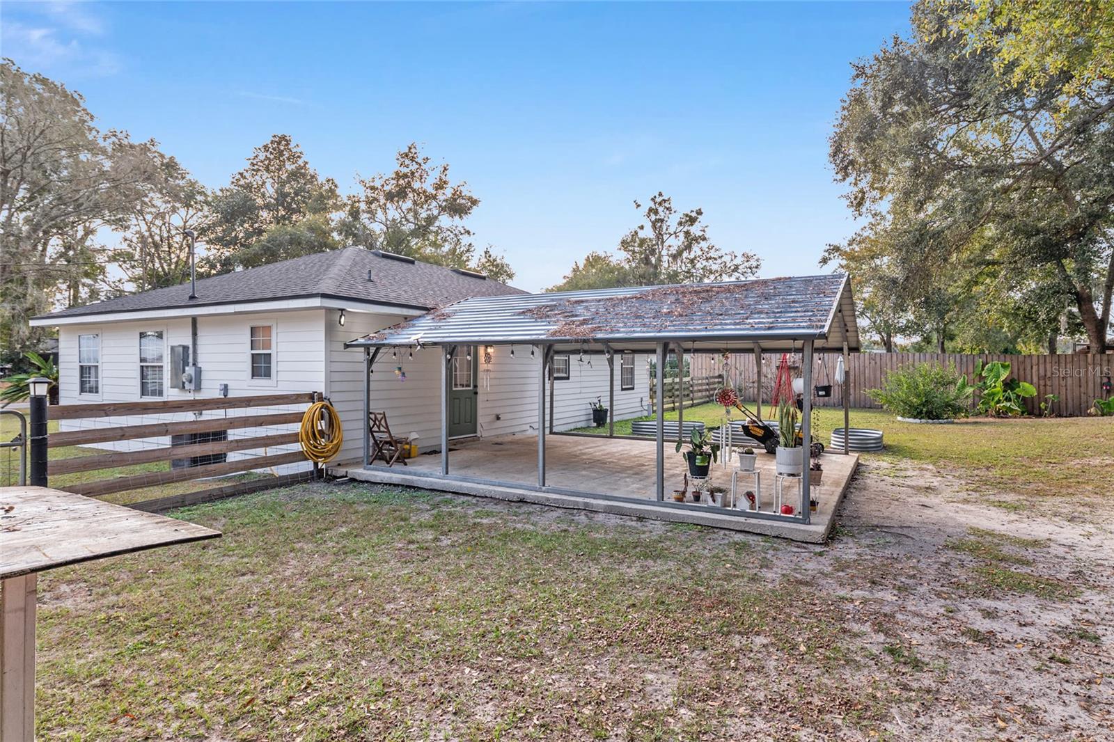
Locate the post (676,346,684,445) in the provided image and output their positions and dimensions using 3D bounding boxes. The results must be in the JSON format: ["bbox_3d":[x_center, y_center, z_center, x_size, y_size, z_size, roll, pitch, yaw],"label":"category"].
[{"bbox_3d":[2.528,0.471,12.023,0.070,1.939,0.070,0,0,30],"label":"post"}]

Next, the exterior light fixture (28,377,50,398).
[{"bbox_3d":[-5.200,0.169,5.900,0.150,0.200,0.150,0,0,31],"label":"exterior light fixture"}]

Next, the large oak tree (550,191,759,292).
[{"bbox_3d":[6.274,-4.950,38.000,13.500,13.100,12.500,0,0,0],"label":"large oak tree"}]

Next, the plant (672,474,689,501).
[{"bbox_3d":[1.392,1.316,6.620,0.165,0.300,0.130,0,0,30],"label":"plant"}]

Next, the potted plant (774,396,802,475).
[{"bbox_3d":[2.388,0.670,6.040,0.280,0.790,0.280,0,0,30],"label":"potted plant"}]

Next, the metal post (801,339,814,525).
[{"bbox_3d":[2.451,0.590,5.757,0.066,1.802,0.066,0,0,30],"label":"metal post"}]

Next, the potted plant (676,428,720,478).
[{"bbox_3d":[1.571,0.909,6.550,0.430,0.530,0.380,0,0,30],"label":"potted plant"}]

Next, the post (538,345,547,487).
[{"bbox_3d":[-0.189,0.560,7.272,0.066,1.786,0.066,0,0,30],"label":"post"}]

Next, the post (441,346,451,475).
[{"bbox_3d":[-1.516,0.544,8.030,0.066,1.788,0.066,0,0,30],"label":"post"}]

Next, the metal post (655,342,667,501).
[{"bbox_3d":[1.149,0.564,6.514,0.066,1.784,0.066,0,0,30],"label":"metal post"}]

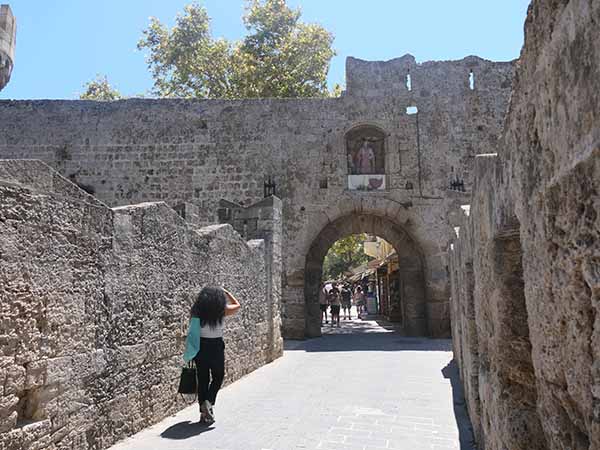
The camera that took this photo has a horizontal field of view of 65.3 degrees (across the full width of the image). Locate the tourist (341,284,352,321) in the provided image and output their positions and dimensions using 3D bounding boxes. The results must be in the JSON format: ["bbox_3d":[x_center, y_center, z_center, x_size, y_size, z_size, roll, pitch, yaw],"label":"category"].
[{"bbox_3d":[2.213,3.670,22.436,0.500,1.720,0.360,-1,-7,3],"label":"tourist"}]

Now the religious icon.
[{"bbox_3d":[2.121,-2.253,15.390,0.650,1.150,0.200,0,-7,0],"label":"religious icon"}]

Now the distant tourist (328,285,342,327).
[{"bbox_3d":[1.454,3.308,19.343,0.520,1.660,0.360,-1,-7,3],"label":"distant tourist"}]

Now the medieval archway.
[{"bbox_3d":[2.064,1.660,15.090,3.750,3.900,1.200,0,-7,0],"label":"medieval archway"}]

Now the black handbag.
[{"bbox_3d":[-1.399,1.930,5.846,0.220,0.450,0.130,-1,-7,8],"label":"black handbag"}]

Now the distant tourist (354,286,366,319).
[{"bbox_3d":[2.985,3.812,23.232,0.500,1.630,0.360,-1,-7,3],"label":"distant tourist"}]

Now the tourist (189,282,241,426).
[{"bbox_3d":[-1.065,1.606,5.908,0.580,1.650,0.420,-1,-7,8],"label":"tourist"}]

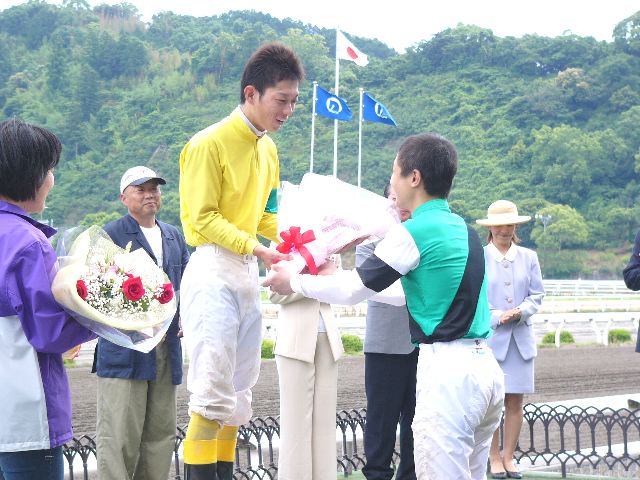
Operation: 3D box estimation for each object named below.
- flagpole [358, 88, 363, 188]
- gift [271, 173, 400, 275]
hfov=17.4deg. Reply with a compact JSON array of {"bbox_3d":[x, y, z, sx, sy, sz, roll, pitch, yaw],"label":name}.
[{"bbox_3d":[1.760,-1.796,95.000,0.100,10.300,0.100,1,-1,0],"label":"flagpole"},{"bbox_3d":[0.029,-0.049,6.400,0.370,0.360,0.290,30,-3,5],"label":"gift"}]

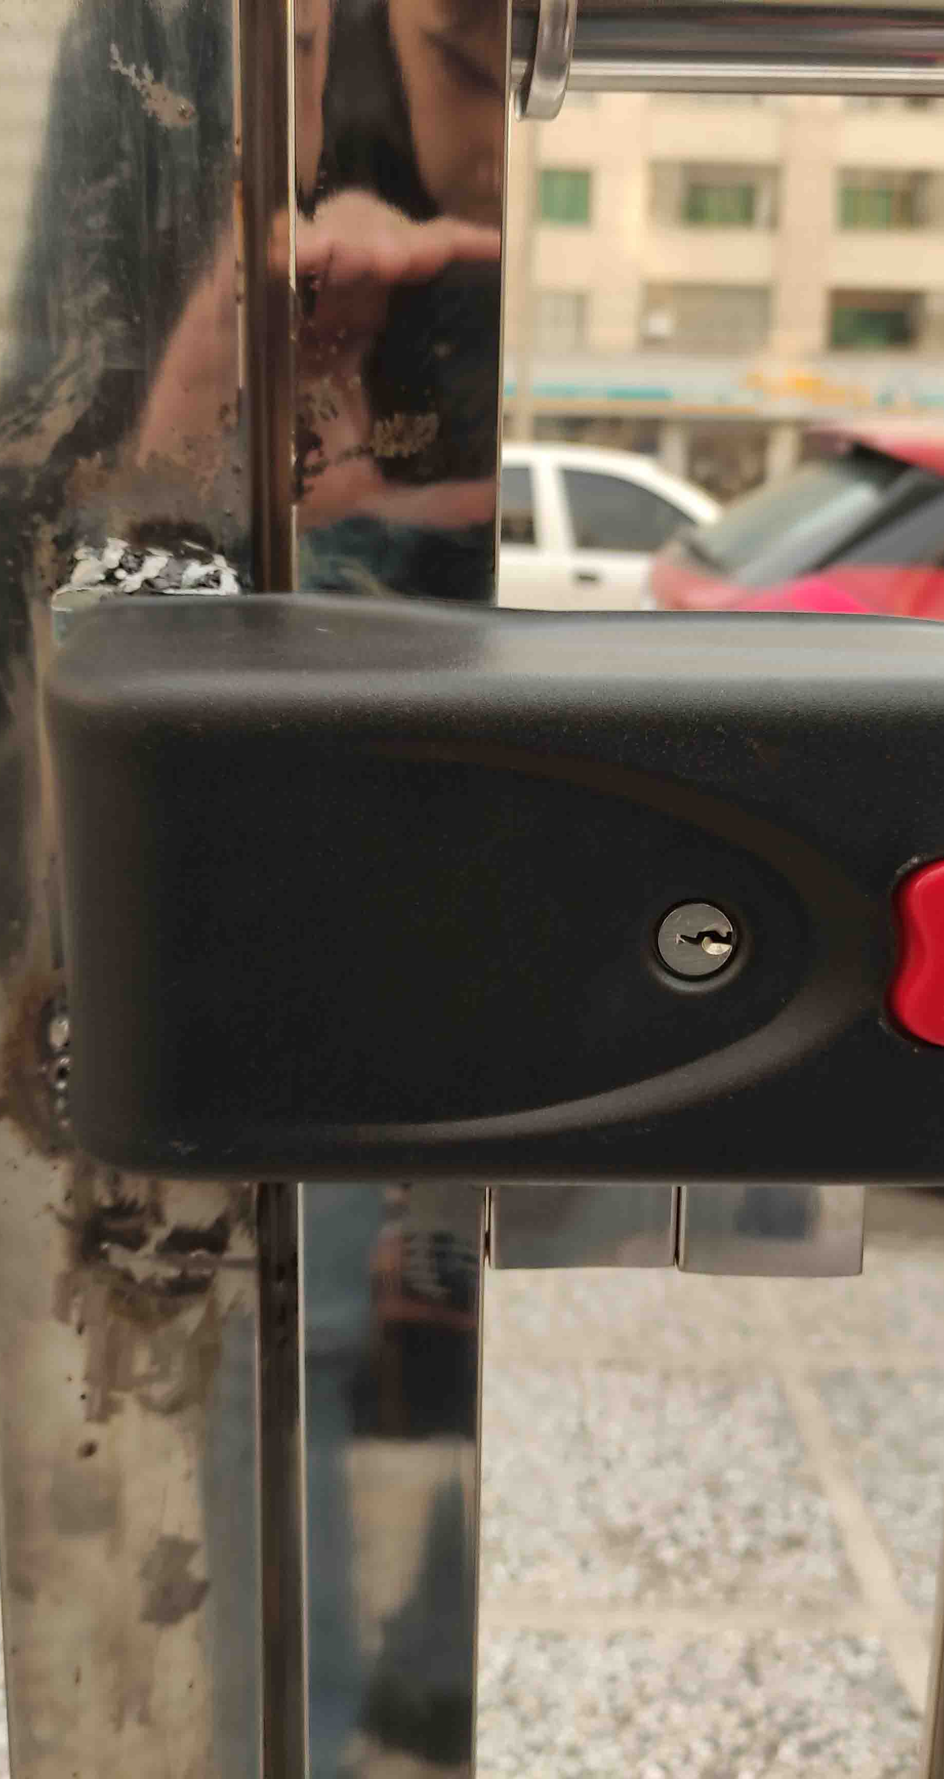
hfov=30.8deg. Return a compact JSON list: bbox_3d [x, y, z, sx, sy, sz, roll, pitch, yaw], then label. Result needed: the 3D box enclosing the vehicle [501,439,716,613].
[{"bbox_3d":[0.508,-1.770,9.579,4.150,1.450,1.650,2,14,5],"label":"vehicle"}]

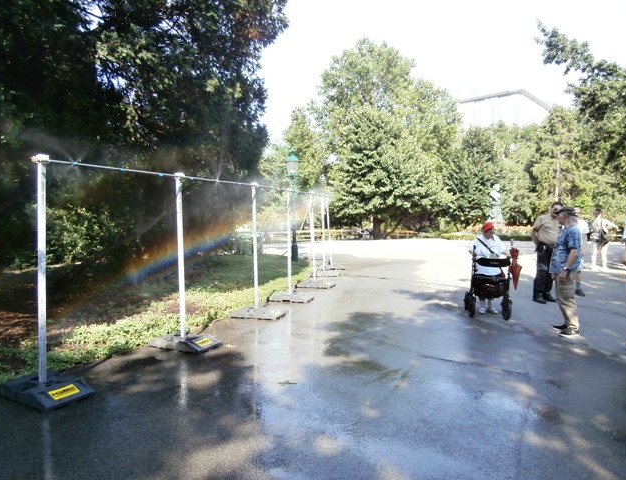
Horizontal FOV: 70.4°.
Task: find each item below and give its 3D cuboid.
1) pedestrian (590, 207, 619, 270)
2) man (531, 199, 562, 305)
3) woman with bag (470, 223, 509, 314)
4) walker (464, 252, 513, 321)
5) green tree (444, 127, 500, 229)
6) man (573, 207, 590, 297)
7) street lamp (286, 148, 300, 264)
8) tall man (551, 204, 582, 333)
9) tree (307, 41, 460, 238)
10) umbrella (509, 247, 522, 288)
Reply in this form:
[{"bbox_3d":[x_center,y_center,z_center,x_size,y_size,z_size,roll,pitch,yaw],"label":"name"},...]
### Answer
[{"bbox_3d":[7.902,-0.016,12.051,0.620,1.700,0.420,-2,4,-23],"label":"pedestrian"},{"bbox_3d":[4.274,0.206,8.083,0.580,1.810,0.420,-3,4,-30],"label":"man"},{"bbox_3d":[2.877,0.442,7.248,0.600,1.470,0.420,0,4,9],"label":"woman with bag"},{"bbox_3d":[2.769,0.694,6.993,0.620,1.020,0.680,1,4,18],"label":"walker"},{"bbox_3d":[11.967,-4.643,33.500,4.700,8.000,4.600,-1,3,0],"label":"green tree"},{"bbox_3d":[5.217,0.209,8.797,0.500,1.700,0.360,-1,4,-6],"label":"man"},{"bbox_3d":[-0.650,-1.163,15.013,0.450,3.800,0.450,-1,3,0],"label":"street lamp"},{"bbox_3d":[3.374,0.404,5.891,0.400,1.700,0.470,0,4,12],"label":"tall man"},{"bbox_3d":[4.417,-6.297,27.800,9.200,12.400,8.800,-1,3,0],"label":"tree"},{"bbox_3d":[3.220,0.400,7.100,0.190,0.780,0.170,-5,3,0],"label":"umbrella"}]

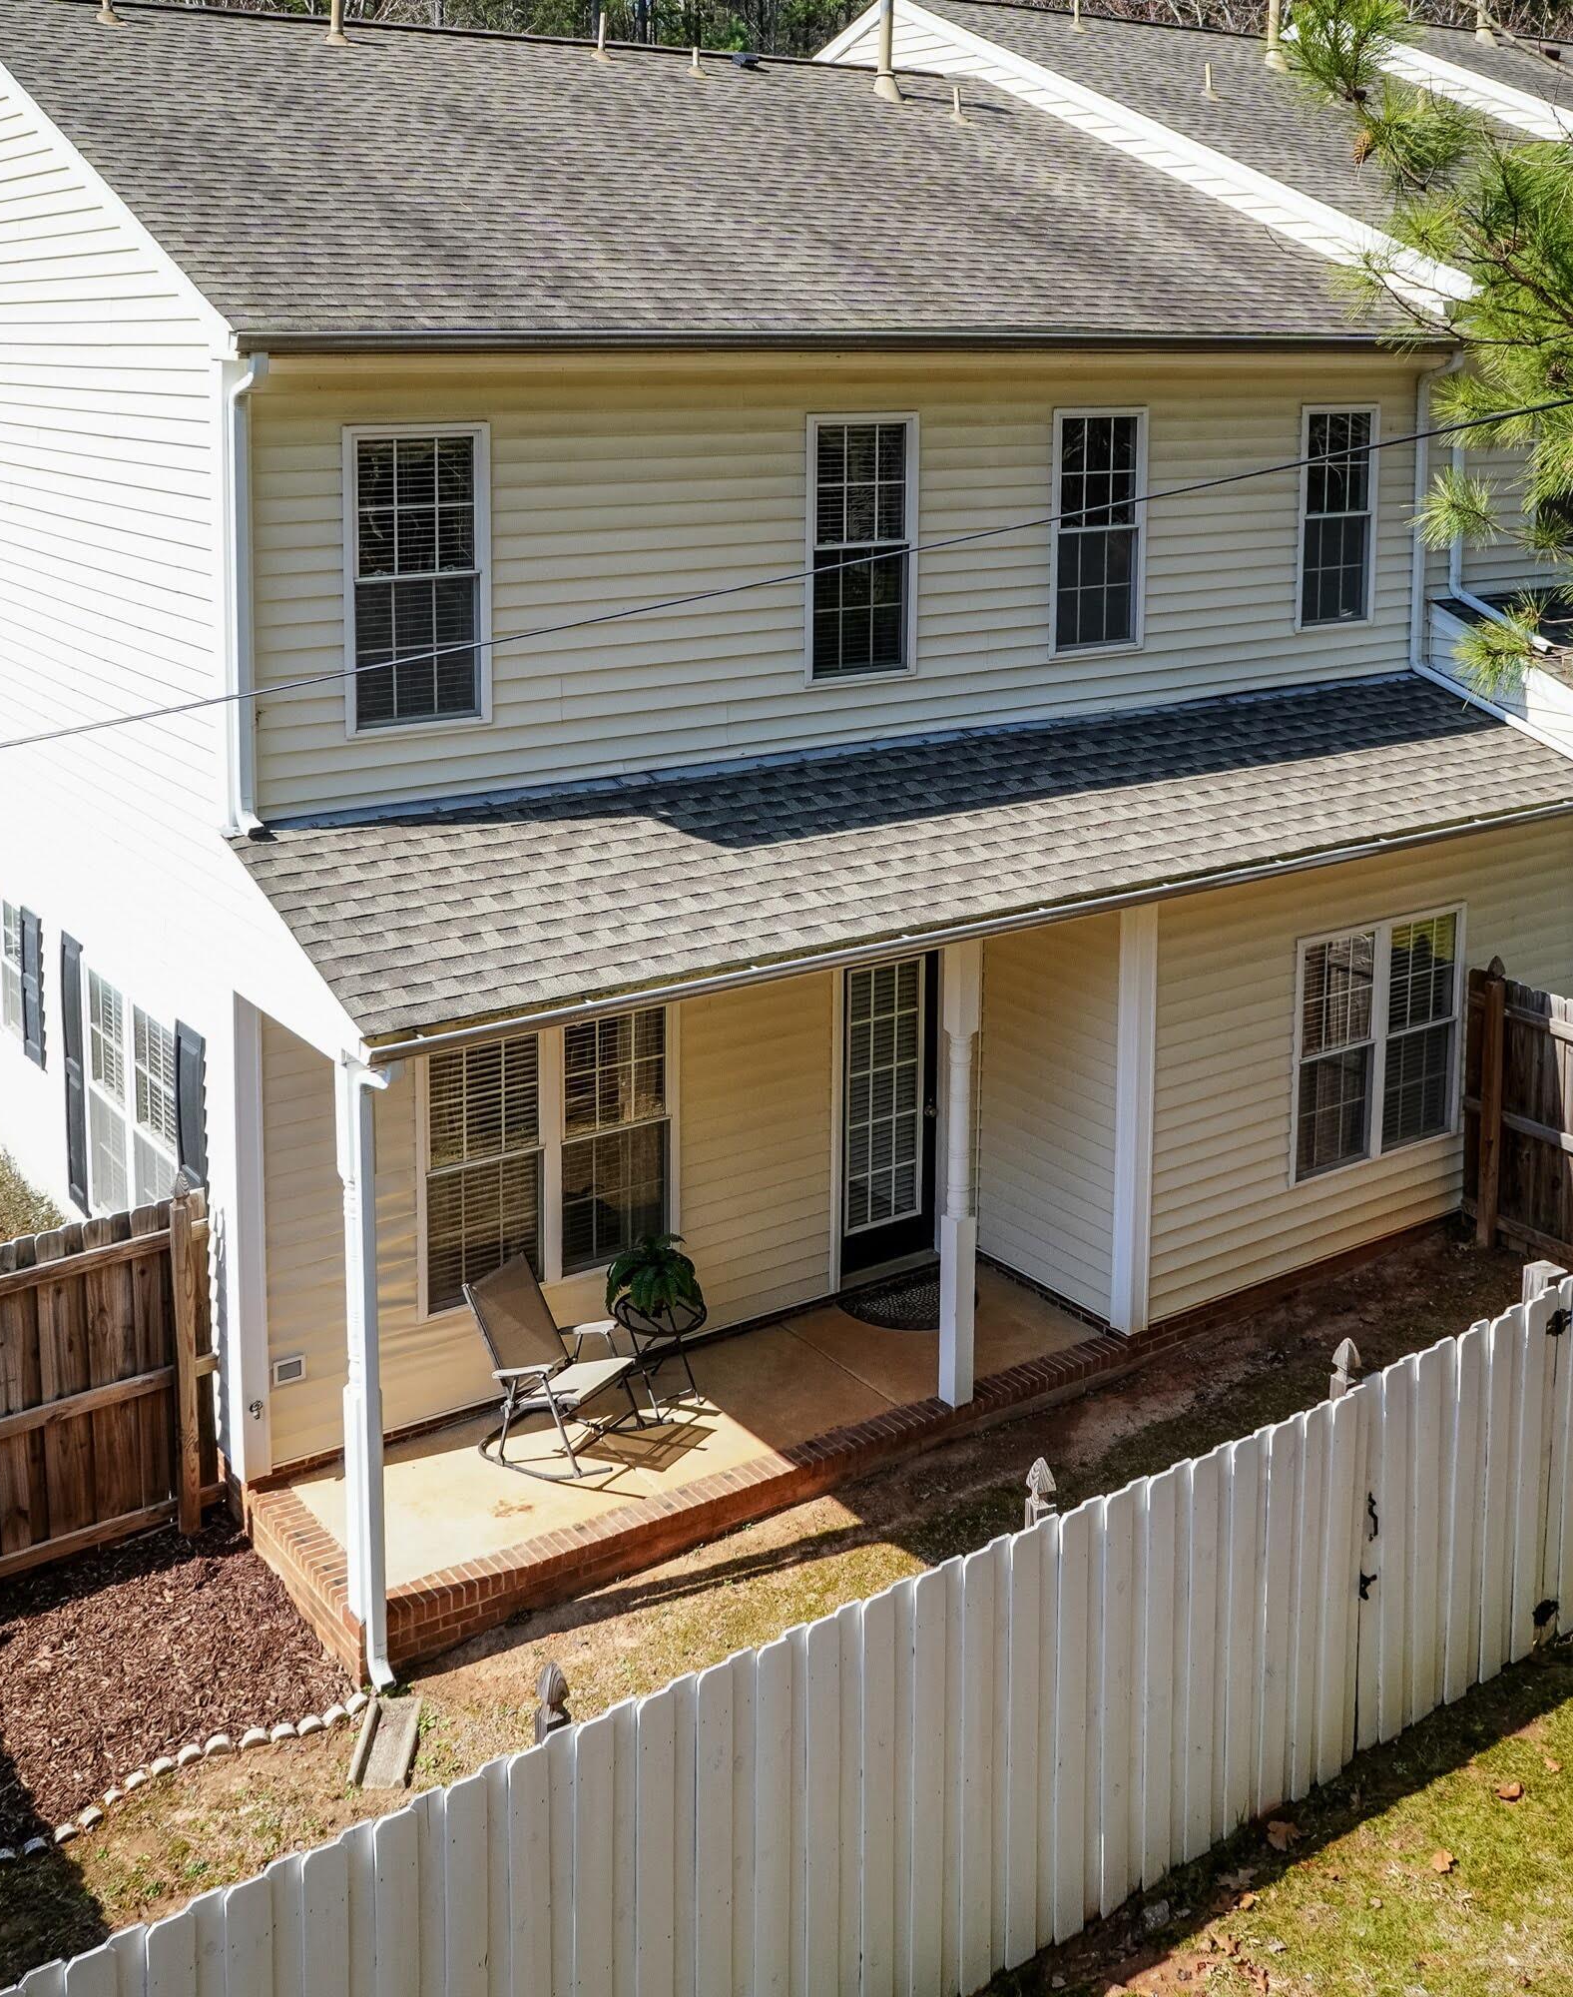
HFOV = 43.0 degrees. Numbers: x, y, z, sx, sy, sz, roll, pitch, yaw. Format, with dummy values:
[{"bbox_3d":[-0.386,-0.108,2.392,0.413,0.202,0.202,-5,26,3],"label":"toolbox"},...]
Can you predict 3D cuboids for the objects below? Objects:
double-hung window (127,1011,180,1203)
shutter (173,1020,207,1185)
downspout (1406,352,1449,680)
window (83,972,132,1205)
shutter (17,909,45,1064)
[{"bbox_3d":[-3.610,0.829,11.399,0.100,1.620,0.840,-11,20,-34],"label":"double-hung window"},{"bbox_3d":[-3.230,0.959,10.908,0.050,1.660,0.390,-11,20,-34],"label":"shutter"},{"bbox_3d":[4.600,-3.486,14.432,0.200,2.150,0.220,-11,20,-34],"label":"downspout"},{"bbox_3d":[-4.101,0.624,12.101,0.100,1.620,0.840,-11,20,-34],"label":"window"},{"bbox_3d":[-4.921,-0.061,13.053,0.050,1.020,0.400,-11,20,-34],"label":"shutter"}]

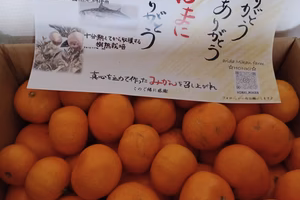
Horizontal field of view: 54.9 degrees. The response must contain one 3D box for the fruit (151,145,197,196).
[{"bbox_3d":[0.027,0.078,0.324,0.051,0.055,0.055,-2,54,-4],"label":"fruit"}]

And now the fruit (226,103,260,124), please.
[{"bbox_3d":[0.127,0.010,0.398,0.059,0.059,0.059,-2,54,-4],"label":"fruit"}]

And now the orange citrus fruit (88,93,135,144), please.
[{"bbox_3d":[-0.049,0.024,0.366,0.058,0.062,0.062,-2,54,-4],"label":"orange citrus fruit"}]

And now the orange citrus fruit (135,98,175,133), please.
[{"bbox_3d":[0.007,0.017,0.386,0.059,0.054,0.059,-2,51,-4],"label":"orange citrus fruit"}]

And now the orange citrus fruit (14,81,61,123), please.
[{"bbox_3d":[-0.148,0.002,0.381,0.057,0.056,0.056,-2,54,-4],"label":"orange citrus fruit"}]

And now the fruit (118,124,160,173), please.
[{"bbox_3d":[-0.013,0.058,0.346,0.050,0.058,0.058,-2,54,-4],"label":"fruit"}]

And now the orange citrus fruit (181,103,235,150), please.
[{"bbox_3d":[0.074,0.033,0.358,0.066,0.057,0.066,-2,51,-4],"label":"orange citrus fruit"}]

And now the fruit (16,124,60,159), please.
[{"bbox_3d":[-0.139,0.061,0.368,0.056,0.059,0.059,-2,54,-4],"label":"fruit"}]

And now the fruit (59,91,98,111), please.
[{"bbox_3d":[-0.095,-0.010,0.390,0.059,0.053,0.059,-2,51,-4],"label":"fruit"}]

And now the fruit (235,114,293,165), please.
[{"bbox_3d":[0.135,0.047,0.346,0.067,0.058,0.067,-9,59,5],"label":"fruit"}]

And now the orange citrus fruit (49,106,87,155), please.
[{"bbox_3d":[-0.097,0.037,0.350,0.047,0.059,0.059,-2,54,-4],"label":"orange citrus fruit"}]

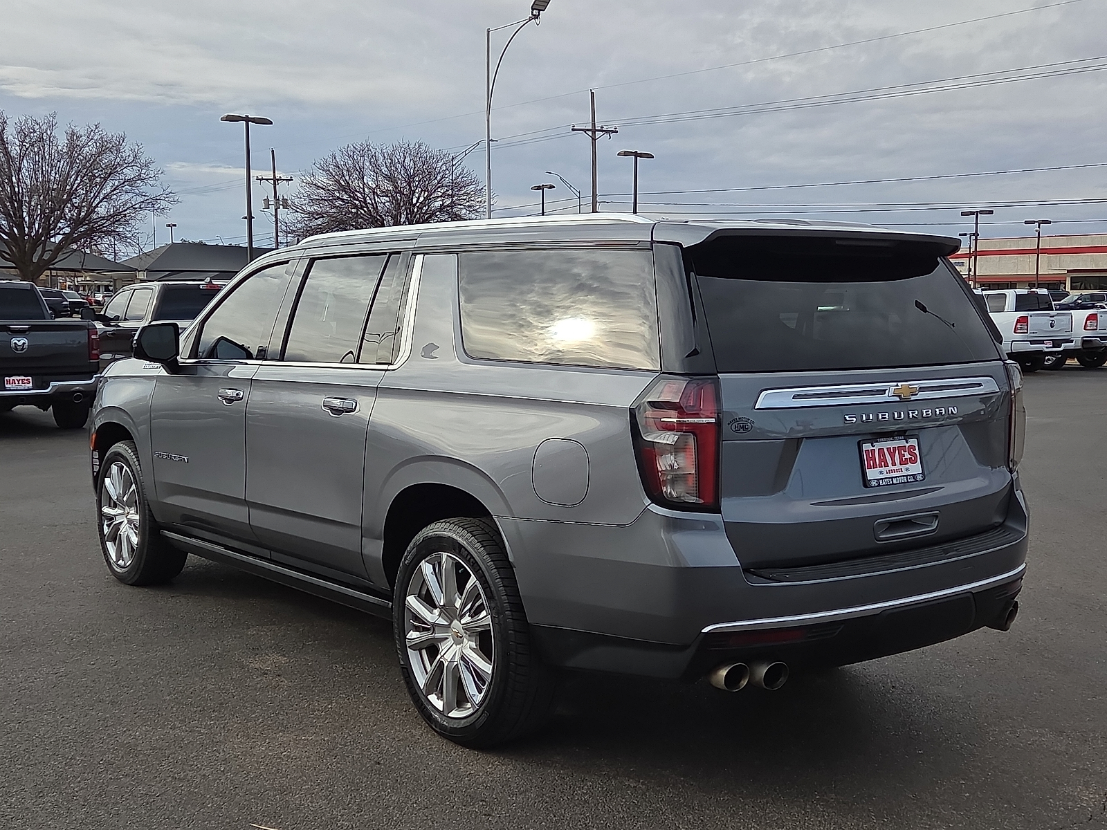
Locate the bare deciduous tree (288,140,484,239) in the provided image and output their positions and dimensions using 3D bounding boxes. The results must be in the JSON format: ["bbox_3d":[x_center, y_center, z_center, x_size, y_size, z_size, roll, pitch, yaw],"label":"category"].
[{"bbox_3d":[-6.183,-6.318,48.321,7.500,8.000,7.300,-1,5,-7],"label":"bare deciduous tree"}]

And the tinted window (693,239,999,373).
[{"bbox_3d":[1.015,-0.356,4.311,1.470,0.430,0.090,-4,-22,-38],"label":"tinted window"}]

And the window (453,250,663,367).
[{"bbox_3d":[-0.018,-0.358,4.237,0.050,0.400,1.210,17,-6,-38],"label":"window"}]

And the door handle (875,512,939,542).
[{"bbox_3d":[1.159,0.365,4.243,0.325,0.085,0.050,-4,6,-38],"label":"door handle"}]

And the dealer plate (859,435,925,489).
[{"bbox_3d":[1.122,0.152,4.214,0.315,0.160,0.020,-4,-4,-38],"label":"dealer plate"}]

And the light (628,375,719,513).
[{"bbox_3d":[0.364,0.082,3.790,0.235,0.425,0.200,-4,6,-38],"label":"light"}]

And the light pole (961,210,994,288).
[{"bbox_3d":[22.692,-7.486,68.783,1.750,7.050,0.420,2,5,23],"label":"light pole"}]

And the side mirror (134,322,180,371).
[{"bbox_3d":[-1.989,-0.342,6.401,0.250,0.250,0.170,-4,6,-38],"label":"side mirror"}]

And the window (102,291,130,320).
[{"bbox_3d":[-6.590,-1.651,19.300,0.060,0.470,0.950,15,-5,-38],"label":"window"}]

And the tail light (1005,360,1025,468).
[{"bbox_3d":[1.715,-0.004,4.834,0.235,0.425,0.200,-4,6,-38],"label":"tail light"}]

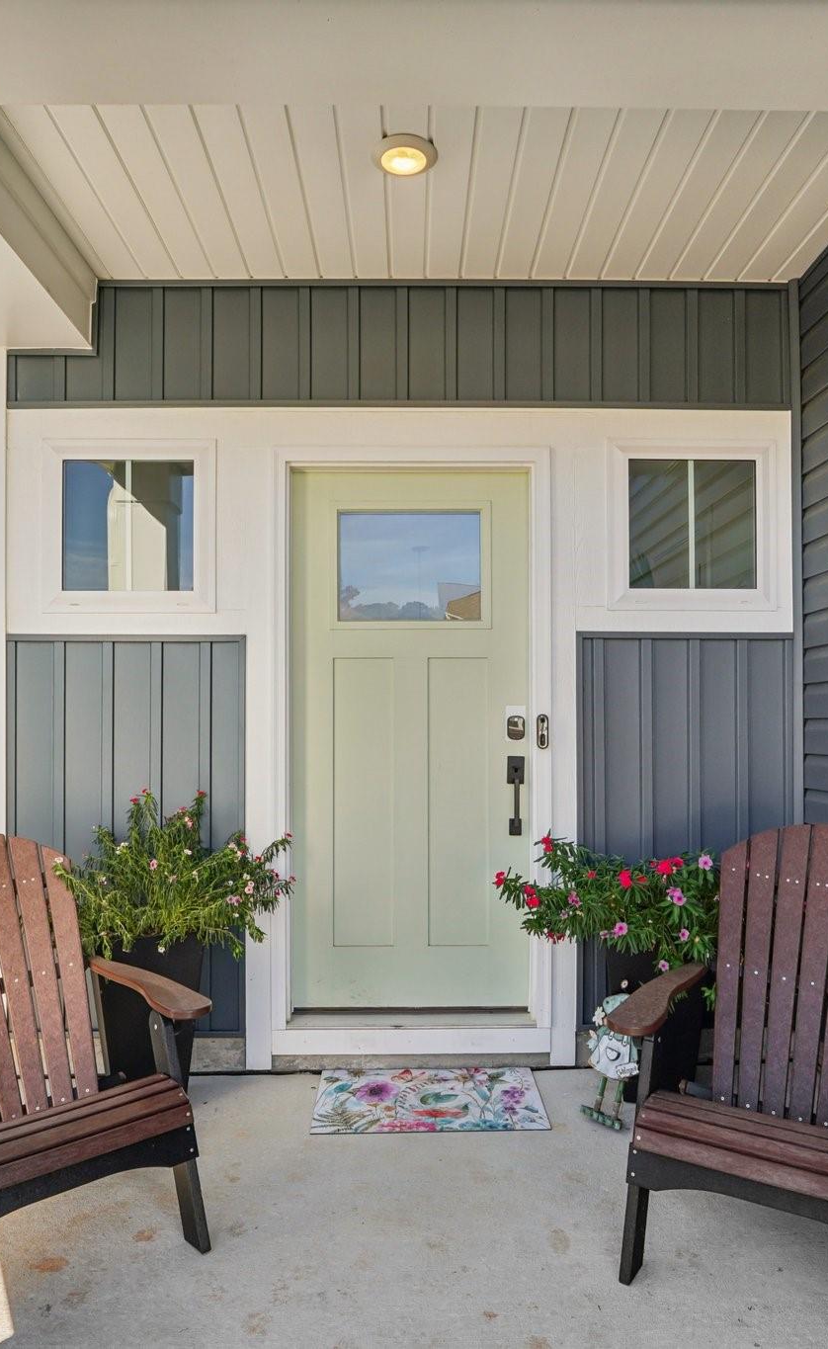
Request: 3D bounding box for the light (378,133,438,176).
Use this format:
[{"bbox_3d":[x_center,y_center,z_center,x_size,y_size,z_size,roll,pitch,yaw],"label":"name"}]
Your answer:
[{"bbox_3d":[-0.025,-1.475,2.410,0.187,0.035,0.187,0,-1,-1],"label":"light"}]

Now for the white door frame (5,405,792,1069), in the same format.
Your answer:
[{"bbox_3d":[-0.043,0.234,3.100,2.865,2.415,0.130,0,-1,-1],"label":"white door frame"}]

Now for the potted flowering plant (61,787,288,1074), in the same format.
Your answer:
[{"bbox_3d":[-0.815,0.910,2.820,0.790,1.050,0.560,0,-1,-1],"label":"potted flowering plant"}]

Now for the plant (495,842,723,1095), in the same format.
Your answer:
[{"bbox_3d":[0.685,0.985,2.820,0.800,0.880,0.550,0,-1,-1],"label":"plant"}]

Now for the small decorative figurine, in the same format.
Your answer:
[{"bbox_3d":[0.630,1.225,2.700,0.190,0.420,0.120,-1,-2,41],"label":"small decorative figurine"}]

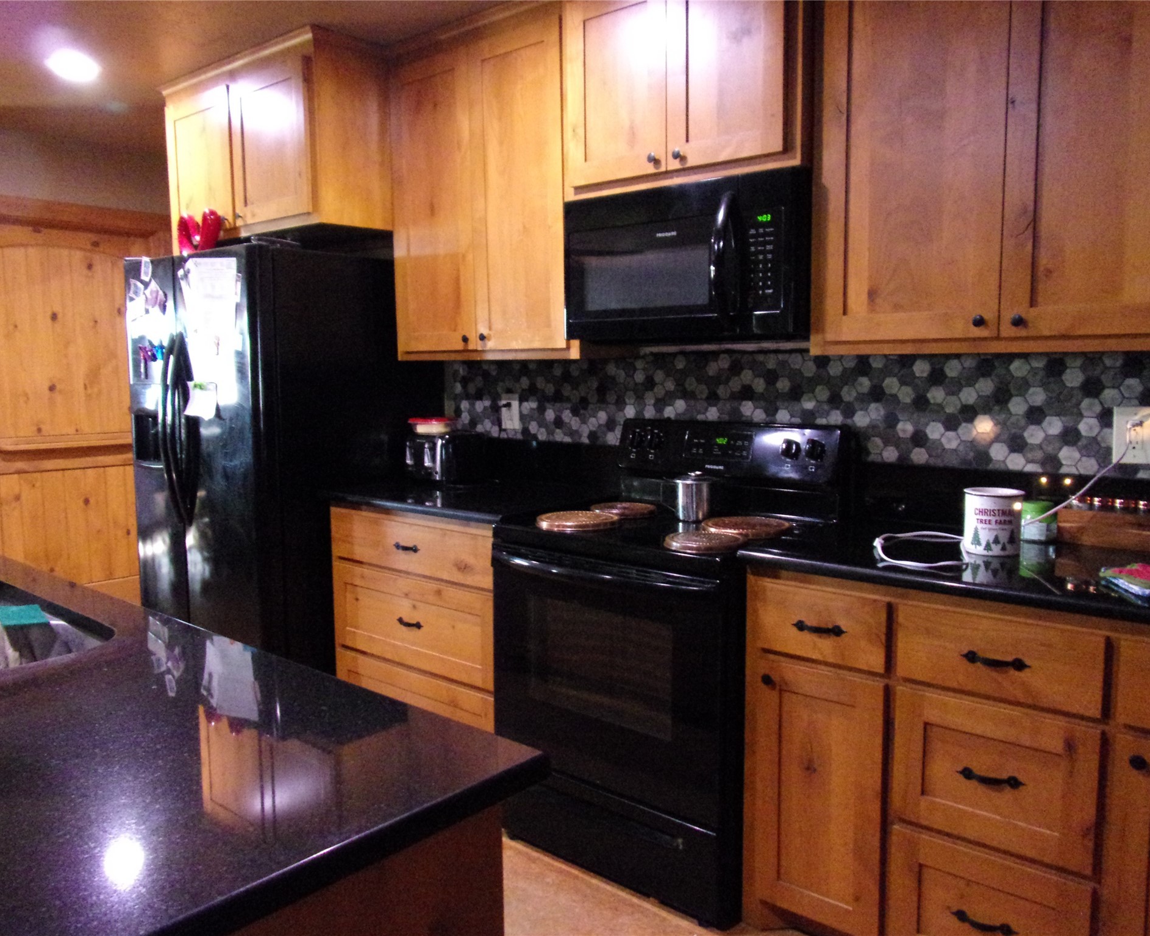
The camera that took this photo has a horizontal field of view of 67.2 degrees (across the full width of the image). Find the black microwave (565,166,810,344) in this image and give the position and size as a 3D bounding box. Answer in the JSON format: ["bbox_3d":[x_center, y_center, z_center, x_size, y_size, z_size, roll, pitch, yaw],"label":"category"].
[{"bbox_3d":[0.378,-0.585,2.542,0.747,0.418,0.395,5,8,39],"label":"black microwave"}]

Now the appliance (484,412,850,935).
[{"bbox_3d":[0.259,0.482,2.519,0.745,1.186,0.726,5,8,39],"label":"appliance"}]

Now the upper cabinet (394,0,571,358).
[{"bbox_3d":[-0.237,-0.925,3.039,0.877,1.086,0.334,5,8,39],"label":"upper cabinet"}]

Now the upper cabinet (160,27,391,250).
[{"bbox_3d":[-1.076,-1.210,3.481,1.019,0.613,0.648,5,8,39],"label":"upper cabinet"}]

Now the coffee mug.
[{"bbox_3d":[0.971,0.124,2.013,0.128,0.140,0.128,3,7,26],"label":"coffee mug"}]

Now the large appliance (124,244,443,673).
[{"bbox_3d":[-1.159,0.077,3.530,0.905,1.770,0.874,5,8,39],"label":"large appliance"}]

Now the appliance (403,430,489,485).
[{"bbox_3d":[-0.495,-0.045,3.304,0.211,0.191,0.254,5,8,39],"label":"appliance"}]

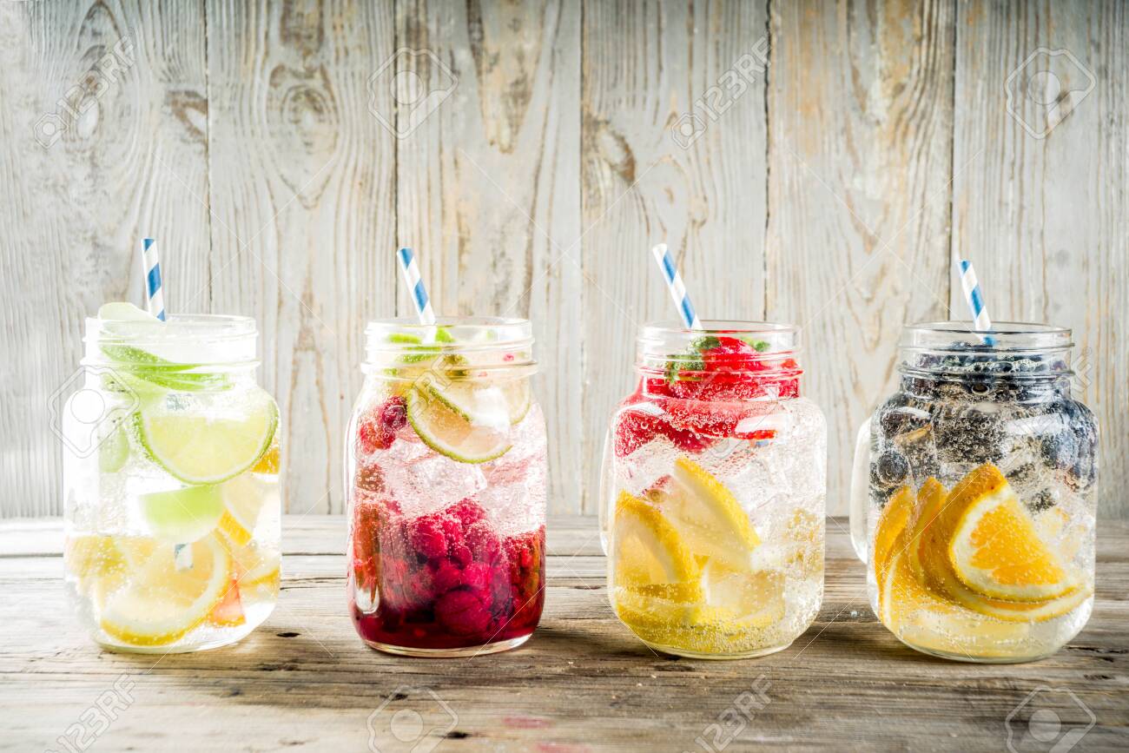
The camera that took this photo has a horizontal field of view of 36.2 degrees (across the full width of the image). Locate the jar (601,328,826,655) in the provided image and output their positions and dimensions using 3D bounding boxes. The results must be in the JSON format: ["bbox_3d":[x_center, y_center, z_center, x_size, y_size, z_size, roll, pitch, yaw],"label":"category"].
[{"bbox_3d":[0.055,0.044,0.734,0.084,0.133,0.116,-4,6,-36],"label":"jar"}]

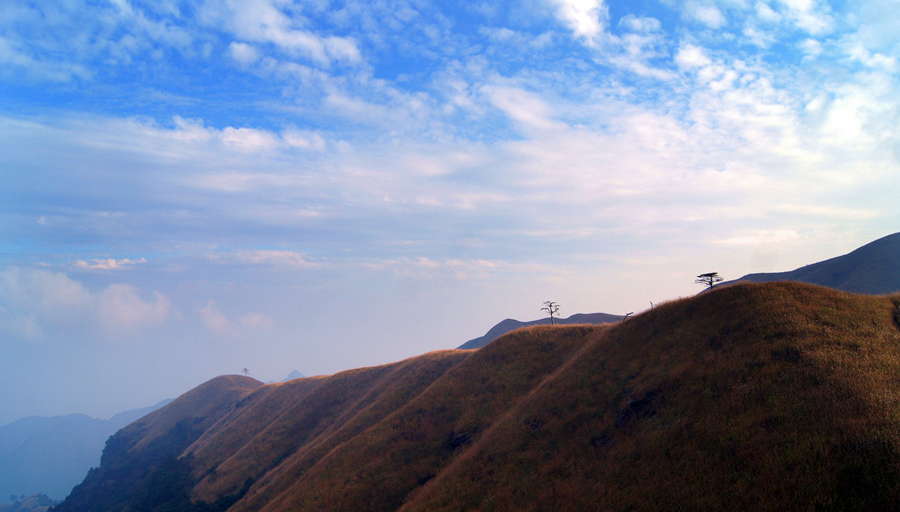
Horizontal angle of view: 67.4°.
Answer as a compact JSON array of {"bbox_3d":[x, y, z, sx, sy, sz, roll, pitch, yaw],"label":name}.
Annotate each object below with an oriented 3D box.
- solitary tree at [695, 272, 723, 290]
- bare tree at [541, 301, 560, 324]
[{"bbox_3d":[55.749,5.537,145.000,6.129,3.978,5.600,0,-5,0],"label":"solitary tree"},{"bbox_3d":[26.109,14.858,175.000,5.242,6.099,4.900,0,-5,0],"label":"bare tree"}]

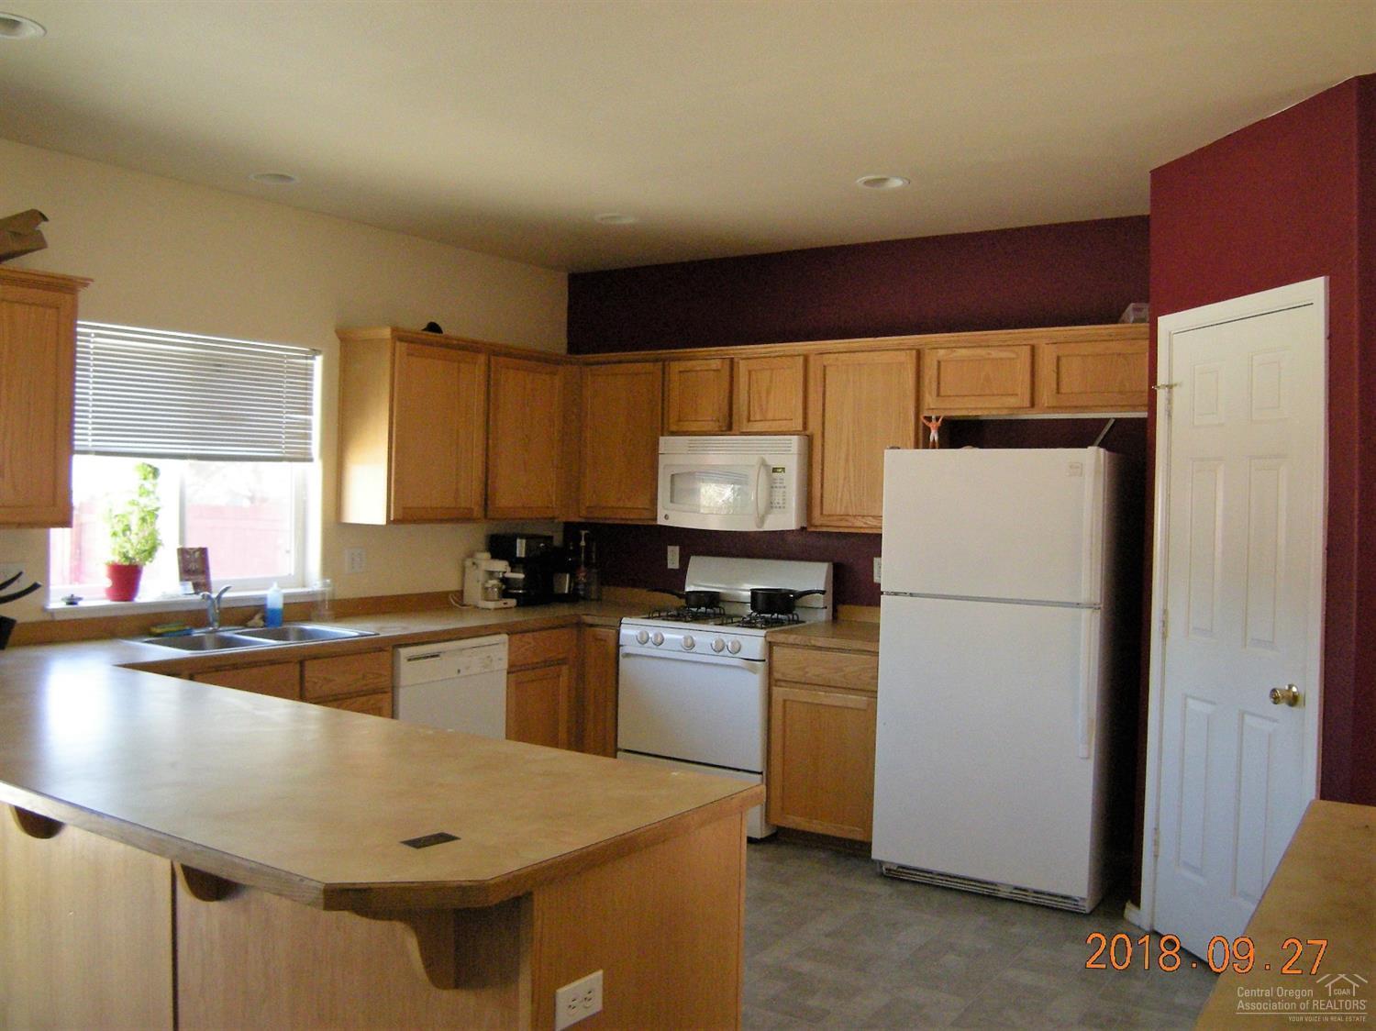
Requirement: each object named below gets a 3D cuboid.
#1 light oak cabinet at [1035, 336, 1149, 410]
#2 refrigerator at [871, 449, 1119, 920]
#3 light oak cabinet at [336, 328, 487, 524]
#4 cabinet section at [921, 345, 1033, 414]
[{"bbox_3d":[1.637,-0.532,4.313,0.455,0.280,0.320,2,1,34],"label":"light oak cabinet"},{"bbox_3d":[1.241,0.576,4.366,0.791,1.656,0.710,2,2,29],"label":"refrigerator"},{"bbox_3d":[-1.211,-0.381,4.978,0.346,0.821,0.599,2,2,34],"label":"light oak cabinet"},{"bbox_3d":[1.246,-0.555,4.601,0.474,0.295,0.330,2,2,34],"label":"cabinet section"}]

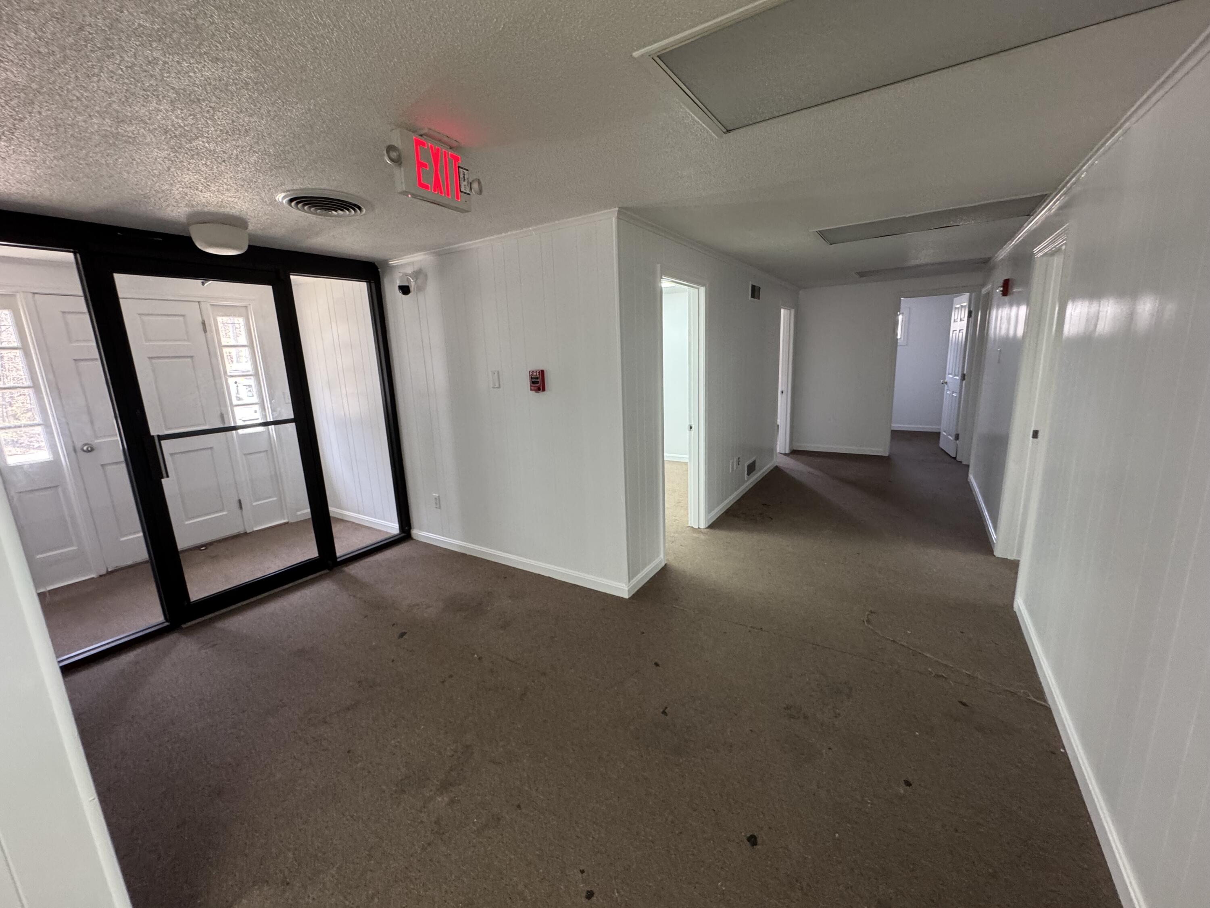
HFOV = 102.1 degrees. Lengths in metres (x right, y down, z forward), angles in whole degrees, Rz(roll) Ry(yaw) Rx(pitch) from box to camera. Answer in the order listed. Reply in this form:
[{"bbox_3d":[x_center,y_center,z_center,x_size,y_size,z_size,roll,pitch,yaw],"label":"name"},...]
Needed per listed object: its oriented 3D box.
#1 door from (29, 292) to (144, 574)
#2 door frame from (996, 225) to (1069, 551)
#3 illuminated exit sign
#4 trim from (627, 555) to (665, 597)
[{"bbox_3d":[-3.663,-0.187,3.980,0.045,2.054,0.930,5,14,31],"label":"door"},{"bbox_3d":[2.542,-0.191,2.880,0.130,2.021,0.880,5,14,31],"label":"door frame"},{"bbox_3d":[-0.604,-0.989,1.722,0.045,0.202,0.292,5,14,31],"label":"illuminated exit sign"},{"bbox_3d":[0.279,0.809,3.281,0.016,0.084,0.519,5,14,31],"label":"trim"}]

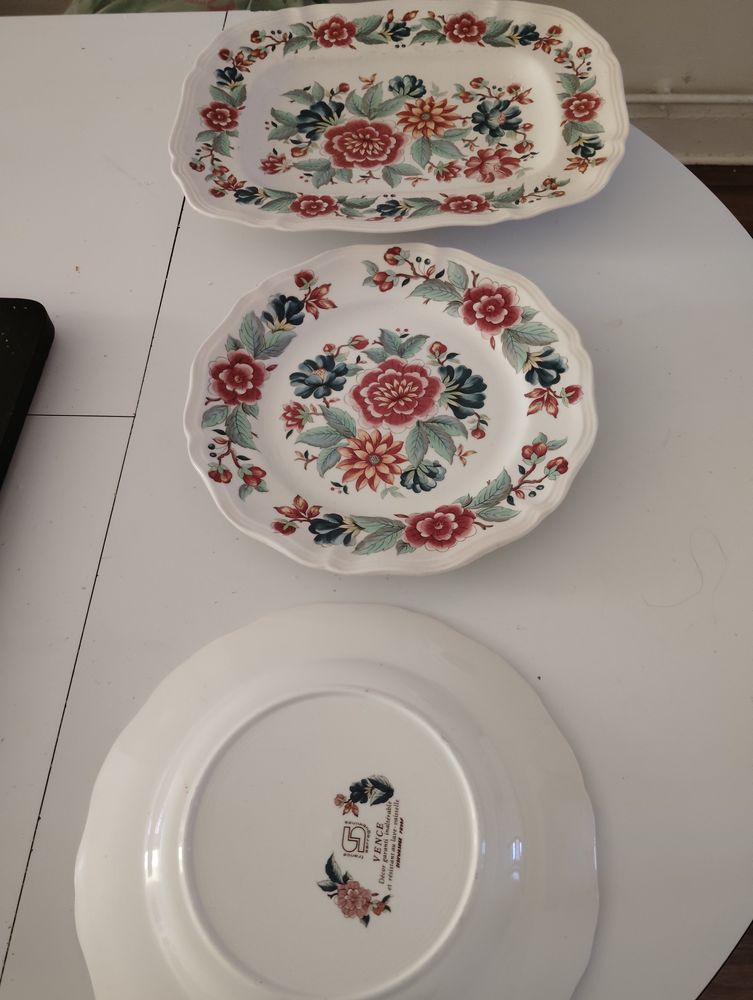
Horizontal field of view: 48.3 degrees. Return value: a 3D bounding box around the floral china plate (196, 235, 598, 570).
[{"bbox_3d":[0.009,-0.061,0.510,0.247,0.024,0.247,-2,60,3],"label":"floral china plate"}]

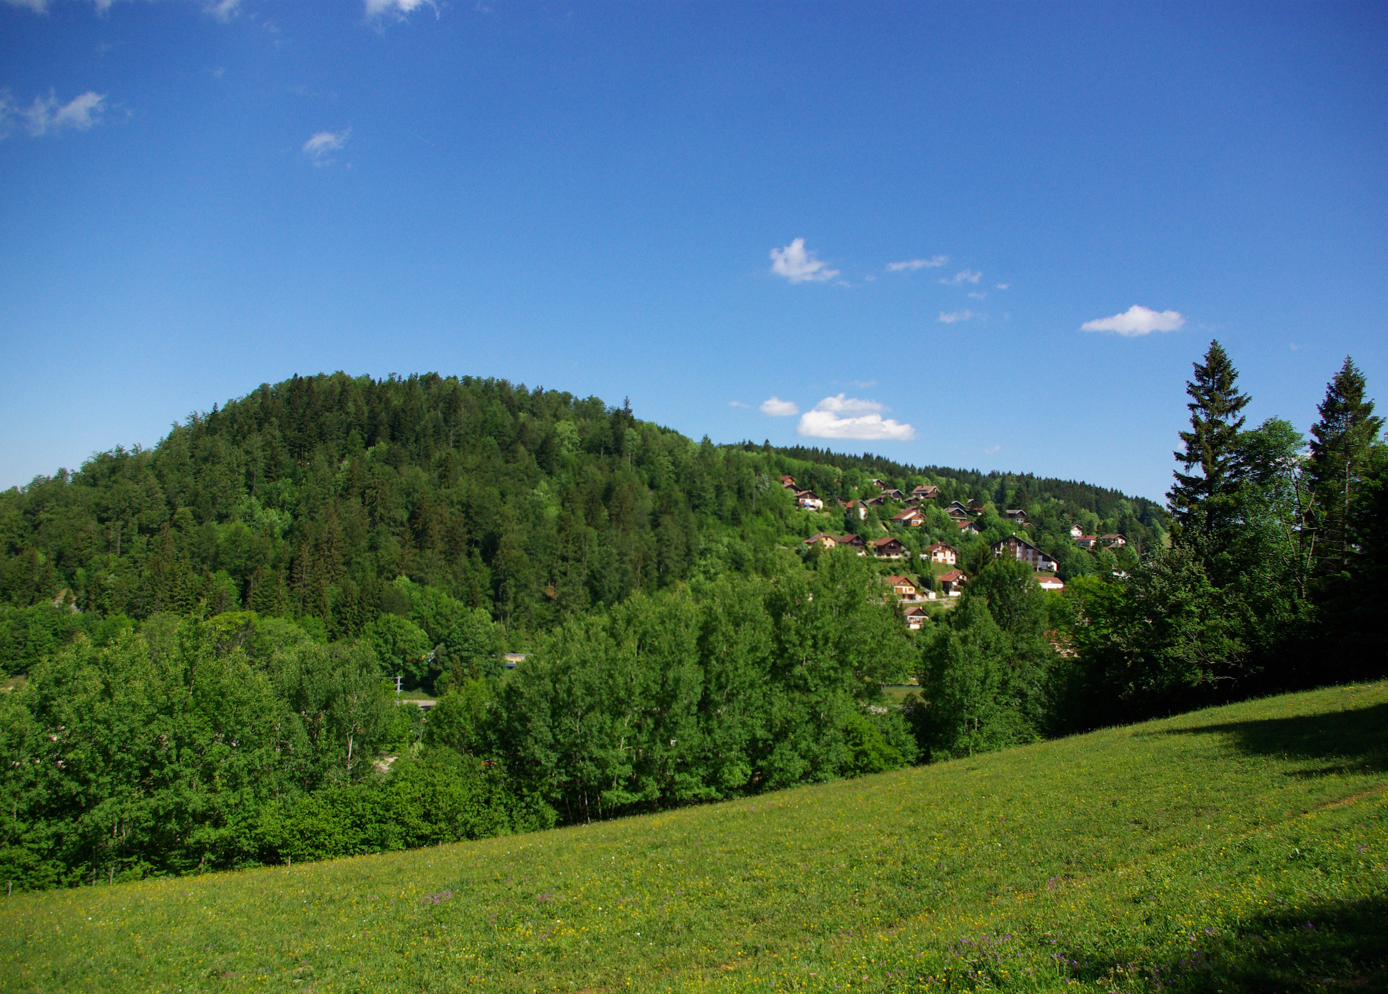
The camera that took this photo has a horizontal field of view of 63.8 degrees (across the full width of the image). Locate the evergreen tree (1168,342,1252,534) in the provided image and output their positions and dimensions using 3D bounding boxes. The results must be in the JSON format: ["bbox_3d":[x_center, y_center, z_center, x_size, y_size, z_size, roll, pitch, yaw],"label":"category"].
[{"bbox_3d":[25.490,1.570,55.000,5.200,18.590,5.200,0,0,0],"label":"evergreen tree"}]

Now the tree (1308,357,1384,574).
[{"bbox_3d":[31.020,1.410,53.000,4.200,16.150,4.200,0,0,0],"label":"tree"}]

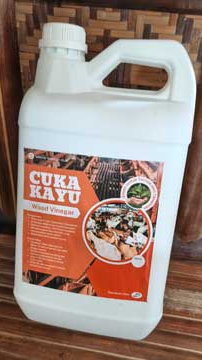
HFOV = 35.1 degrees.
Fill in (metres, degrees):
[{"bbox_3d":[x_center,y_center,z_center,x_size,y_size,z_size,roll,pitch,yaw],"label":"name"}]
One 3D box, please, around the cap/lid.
[{"bbox_3d":[-0.038,-0.146,0.331,0.050,0.023,0.050,4,15,-1],"label":"cap/lid"}]

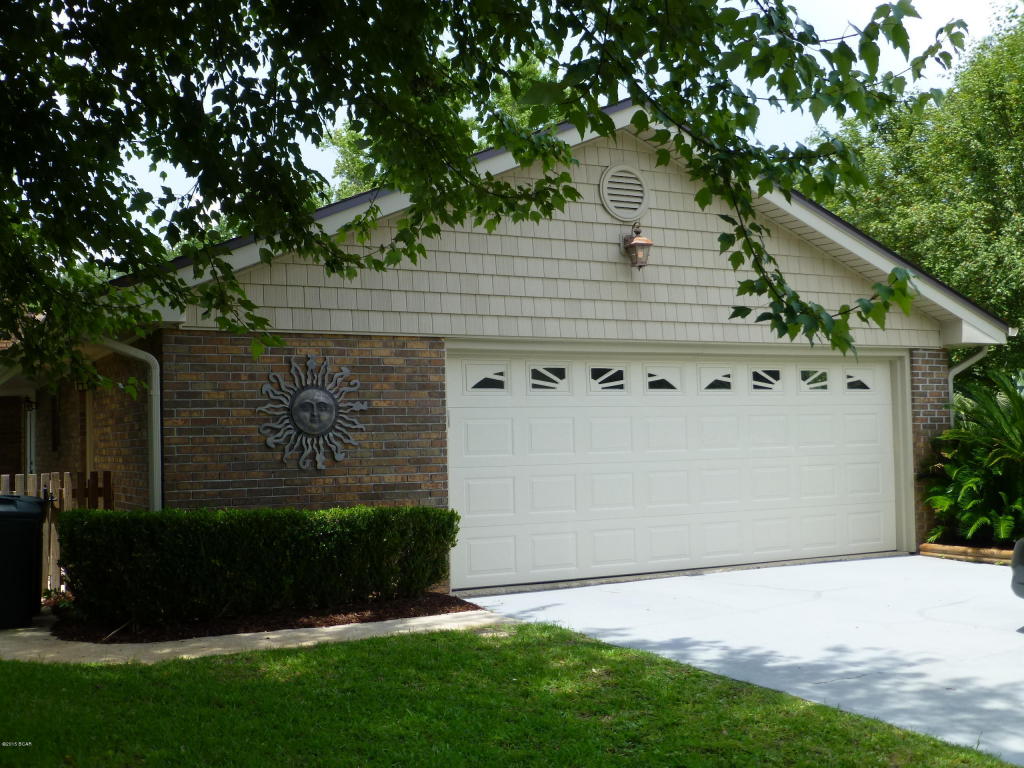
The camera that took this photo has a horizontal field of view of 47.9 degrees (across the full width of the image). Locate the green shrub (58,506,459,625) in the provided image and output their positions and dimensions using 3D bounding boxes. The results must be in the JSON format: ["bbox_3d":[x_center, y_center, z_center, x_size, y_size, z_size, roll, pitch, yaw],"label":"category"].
[{"bbox_3d":[-1.857,1.357,8.915,3.020,0.840,0.600,0,-3,-28],"label":"green shrub"}]

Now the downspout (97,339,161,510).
[{"bbox_3d":[-2.950,0.695,8.821,0.510,2.200,0.090,0,-3,-28],"label":"downspout"}]

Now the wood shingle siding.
[{"bbox_3d":[1.094,-1.419,10.990,8.340,2.000,0.060,0,-3,-28],"label":"wood shingle siding"}]

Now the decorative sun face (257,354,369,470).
[{"bbox_3d":[-1.608,0.231,9.393,0.945,0.938,0.080,0,-3,-28],"label":"decorative sun face"}]

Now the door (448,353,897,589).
[{"bbox_3d":[1.786,0.756,11.423,5.470,2.130,0.060,0,-3,-28],"label":"door"}]

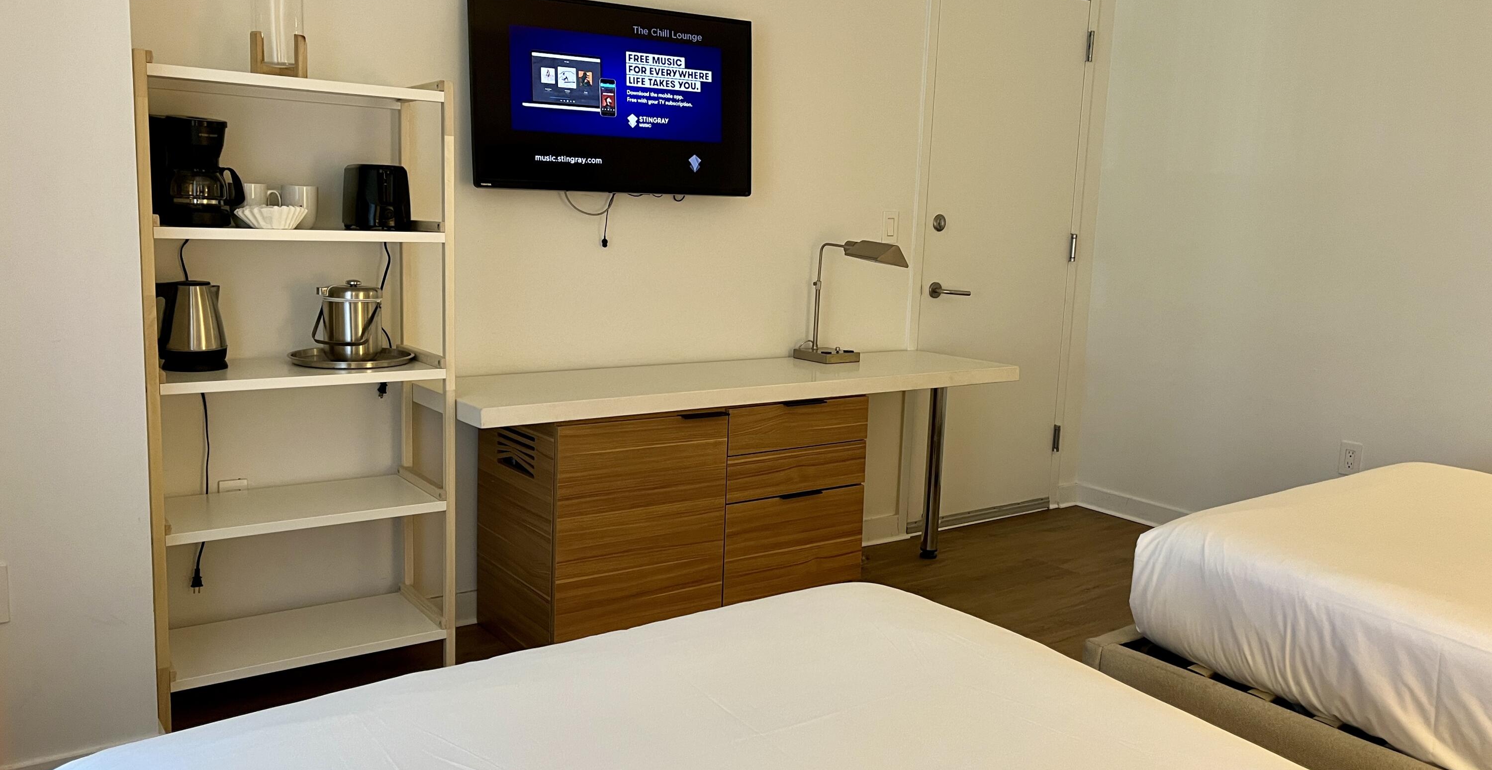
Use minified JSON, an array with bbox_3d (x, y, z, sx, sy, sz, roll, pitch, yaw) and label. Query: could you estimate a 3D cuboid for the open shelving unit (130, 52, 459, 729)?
[{"bbox_3d":[-1.094,0.019,2.703,0.674,1.498,0.359,-4,11,-36],"label":"open shelving unit"}]

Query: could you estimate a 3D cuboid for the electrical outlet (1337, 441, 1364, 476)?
[{"bbox_3d":[2.147,0.265,3.980,0.009,0.120,0.074,-4,11,-36],"label":"electrical outlet"}]

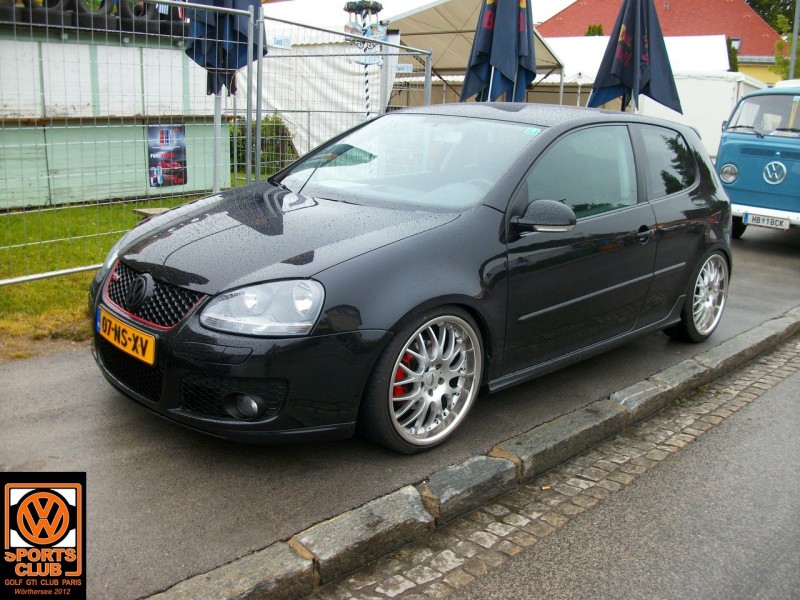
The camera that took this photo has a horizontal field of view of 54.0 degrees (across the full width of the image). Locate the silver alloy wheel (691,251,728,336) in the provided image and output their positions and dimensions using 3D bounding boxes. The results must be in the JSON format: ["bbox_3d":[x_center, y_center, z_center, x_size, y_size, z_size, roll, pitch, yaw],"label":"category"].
[{"bbox_3d":[1.891,-0.047,5.009,0.520,0.520,0.210,-11,19,-44],"label":"silver alloy wheel"}]

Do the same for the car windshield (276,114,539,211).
[{"bbox_3d":[0.015,-0.727,3.984,1.390,0.110,0.860,15,47,43],"label":"car windshield"}]

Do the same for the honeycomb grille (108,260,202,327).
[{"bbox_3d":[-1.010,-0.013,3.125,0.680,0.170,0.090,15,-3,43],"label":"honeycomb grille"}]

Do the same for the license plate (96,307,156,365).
[{"bbox_3d":[-1.077,0.138,3.098,0.520,0.110,0.020,15,16,43],"label":"license plate"}]

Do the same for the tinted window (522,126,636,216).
[{"bbox_3d":[0.894,-0.631,3.868,1.100,0.480,0.050,-11,-2,-44],"label":"tinted window"}]

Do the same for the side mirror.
[{"bbox_3d":[0.637,-0.372,3.430,0.160,0.155,0.235,-11,19,-44],"label":"side mirror"}]

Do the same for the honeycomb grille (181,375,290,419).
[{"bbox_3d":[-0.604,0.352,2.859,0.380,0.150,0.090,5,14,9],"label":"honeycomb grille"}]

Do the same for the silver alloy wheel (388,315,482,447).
[{"bbox_3d":[0.082,0.306,3.207,0.520,0.520,0.210,-10,18,-43],"label":"silver alloy wheel"}]

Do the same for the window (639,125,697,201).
[{"bbox_3d":[1.561,-0.798,4.546,0.050,0.405,0.670,-14,-1,42],"label":"window"}]

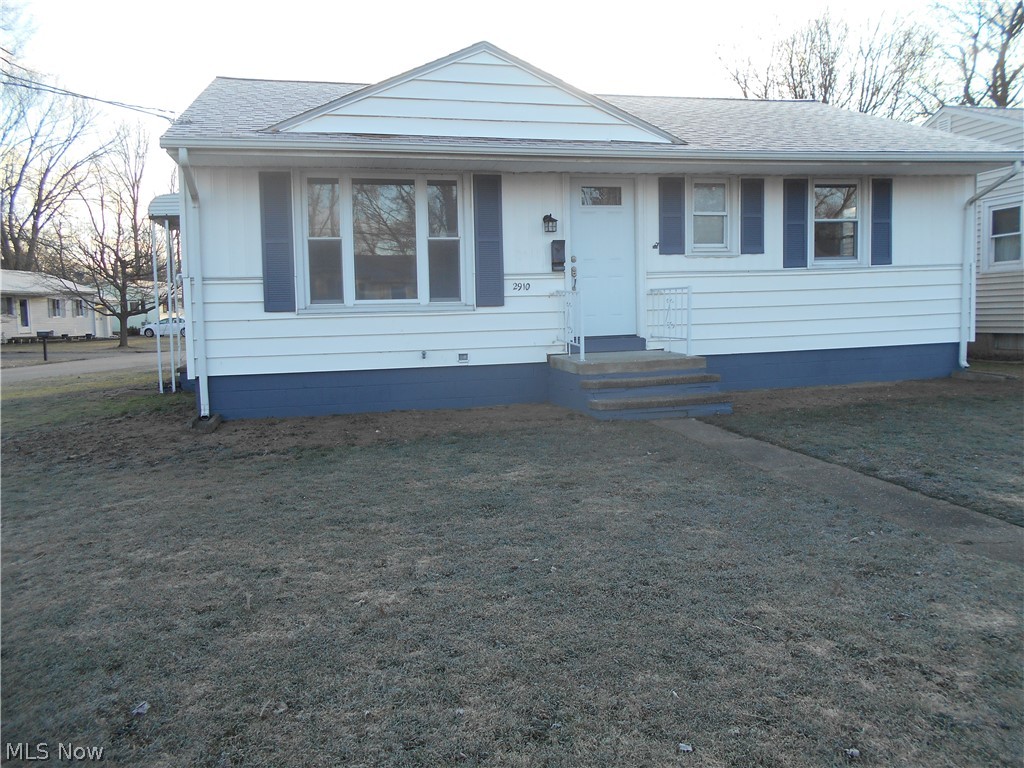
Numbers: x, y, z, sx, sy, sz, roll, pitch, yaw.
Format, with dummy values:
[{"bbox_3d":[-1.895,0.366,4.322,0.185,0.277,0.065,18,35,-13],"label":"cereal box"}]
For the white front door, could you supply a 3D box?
[{"bbox_3d":[1.195,-1.638,10.023,0.880,2.050,0.050,-3,5,-12],"label":"white front door"}]

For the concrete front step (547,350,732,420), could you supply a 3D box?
[{"bbox_3d":[1.453,-0.005,9.194,1.595,0.609,1.866,-3,5,-12],"label":"concrete front step"}]

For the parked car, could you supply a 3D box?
[{"bbox_3d":[-25.678,-4.223,58.000,4.600,1.460,1.780,-4,5,-23],"label":"parked car"}]

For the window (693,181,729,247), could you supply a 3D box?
[{"bbox_3d":[2.634,-2.244,10.244,0.523,0.949,0.080,-3,5,-12],"label":"window"}]

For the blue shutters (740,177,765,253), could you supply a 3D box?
[{"bbox_3d":[3.220,-2.240,10.327,0.355,0.997,0.040,-3,5,-12],"label":"blue shutters"}]

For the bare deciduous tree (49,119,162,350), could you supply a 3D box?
[{"bbox_3d":[-20.723,-7.627,39.500,6.300,11.196,6.000,-4,5,-27],"label":"bare deciduous tree"}]

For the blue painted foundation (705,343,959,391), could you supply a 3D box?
[{"bbox_3d":[4.563,-0.236,10.919,4.041,0.512,0.250,-3,5,-12],"label":"blue painted foundation"}]

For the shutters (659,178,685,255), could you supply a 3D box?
[{"bbox_3d":[2.097,-2.195,10.093,0.352,0.996,0.040,-3,5,-12],"label":"shutters"}]

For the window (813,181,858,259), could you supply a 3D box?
[{"bbox_3d":[4.474,-2.229,10.635,0.716,1.103,0.080,-3,5,-12],"label":"window"}]

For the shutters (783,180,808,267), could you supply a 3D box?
[{"bbox_3d":[3.853,-2.172,10.467,0.375,1.195,0.040,-3,5,-12],"label":"shutters"}]

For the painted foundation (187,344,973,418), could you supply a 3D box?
[{"bbox_3d":[1.405,-0.075,10.263,10.502,0.523,0.250,-3,5,-12],"label":"painted foundation"}]

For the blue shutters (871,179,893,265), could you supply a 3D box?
[{"bbox_3d":[5.153,-2.251,10.736,0.355,1.186,0.040,-3,5,-12],"label":"blue shutters"}]

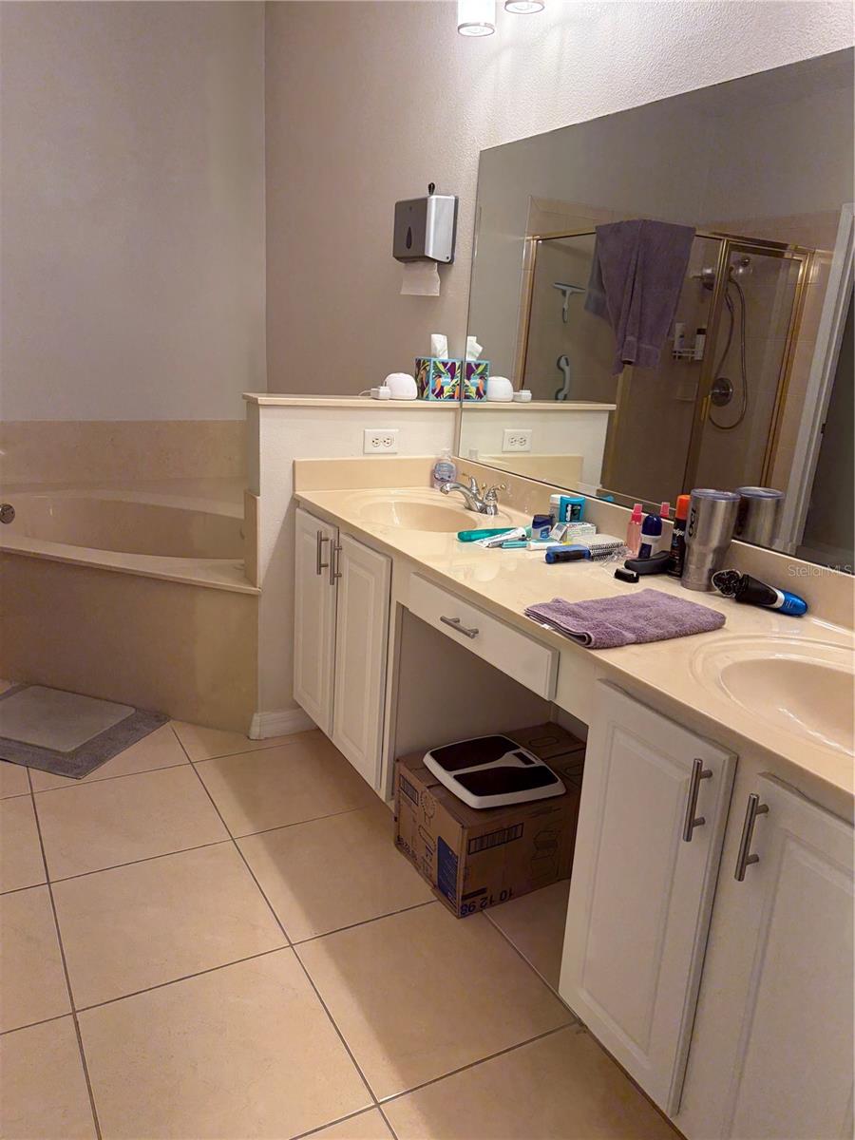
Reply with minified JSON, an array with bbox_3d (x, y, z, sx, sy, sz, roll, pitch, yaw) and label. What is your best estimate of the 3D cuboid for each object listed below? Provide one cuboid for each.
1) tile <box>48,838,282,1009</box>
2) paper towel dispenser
[{"bbox_3d":[-0.585,0.771,1.915,0.430,0.010,0.430,-5,18,-28],"label":"tile"},{"bbox_3d":[-0.009,-1.099,2.762,0.113,0.209,0.218,-5,18,-28],"label":"paper towel dispenser"}]

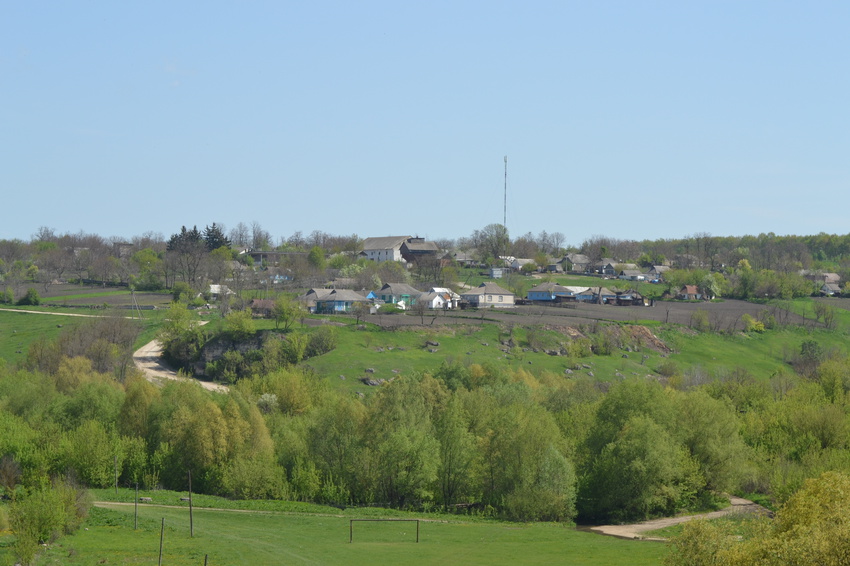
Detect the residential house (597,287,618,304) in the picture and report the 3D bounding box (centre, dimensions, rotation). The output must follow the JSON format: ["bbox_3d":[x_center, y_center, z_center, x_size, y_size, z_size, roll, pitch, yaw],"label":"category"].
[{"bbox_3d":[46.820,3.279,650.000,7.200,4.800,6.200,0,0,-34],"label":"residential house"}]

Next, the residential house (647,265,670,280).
[{"bbox_3d":[75.480,-3.290,800.000,6.800,5.000,6.200,0,0,-32],"label":"residential house"}]

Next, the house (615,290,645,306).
[{"bbox_3d":[52.940,4.080,640.000,6.700,4.200,6.000,0,0,-25],"label":"house"}]

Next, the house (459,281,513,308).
[{"bbox_3d":[15.760,3.050,620.000,10.700,6.200,9.000,0,0,-28],"label":"house"}]

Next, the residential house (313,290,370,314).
[{"bbox_3d":[-19.900,4.690,605.000,10.500,5.900,8.800,0,0,-28],"label":"residential house"}]

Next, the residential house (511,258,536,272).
[{"bbox_3d":[32.759,-5.791,820.000,7.500,4.200,5.400,0,0,-29],"label":"residential house"}]

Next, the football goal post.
[{"bbox_3d":[-4.326,26.875,268.000,7.450,2.500,0.150,0,0,-3],"label":"football goal post"}]

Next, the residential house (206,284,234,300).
[{"bbox_3d":[-57.480,2.880,700.000,7.300,4.700,6.300,0,0,-12],"label":"residential house"}]

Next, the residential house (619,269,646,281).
[{"bbox_3d":[63.219,-2.437,755.000,7.600,3.800,5.400,0,0,-25],"label":"residential house"}]

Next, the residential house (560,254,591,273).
[{"bbox_3d":[49.000,-6.410,815.000,8.200,6.100,8.000,0,0,-38],"label":"residential house"}]

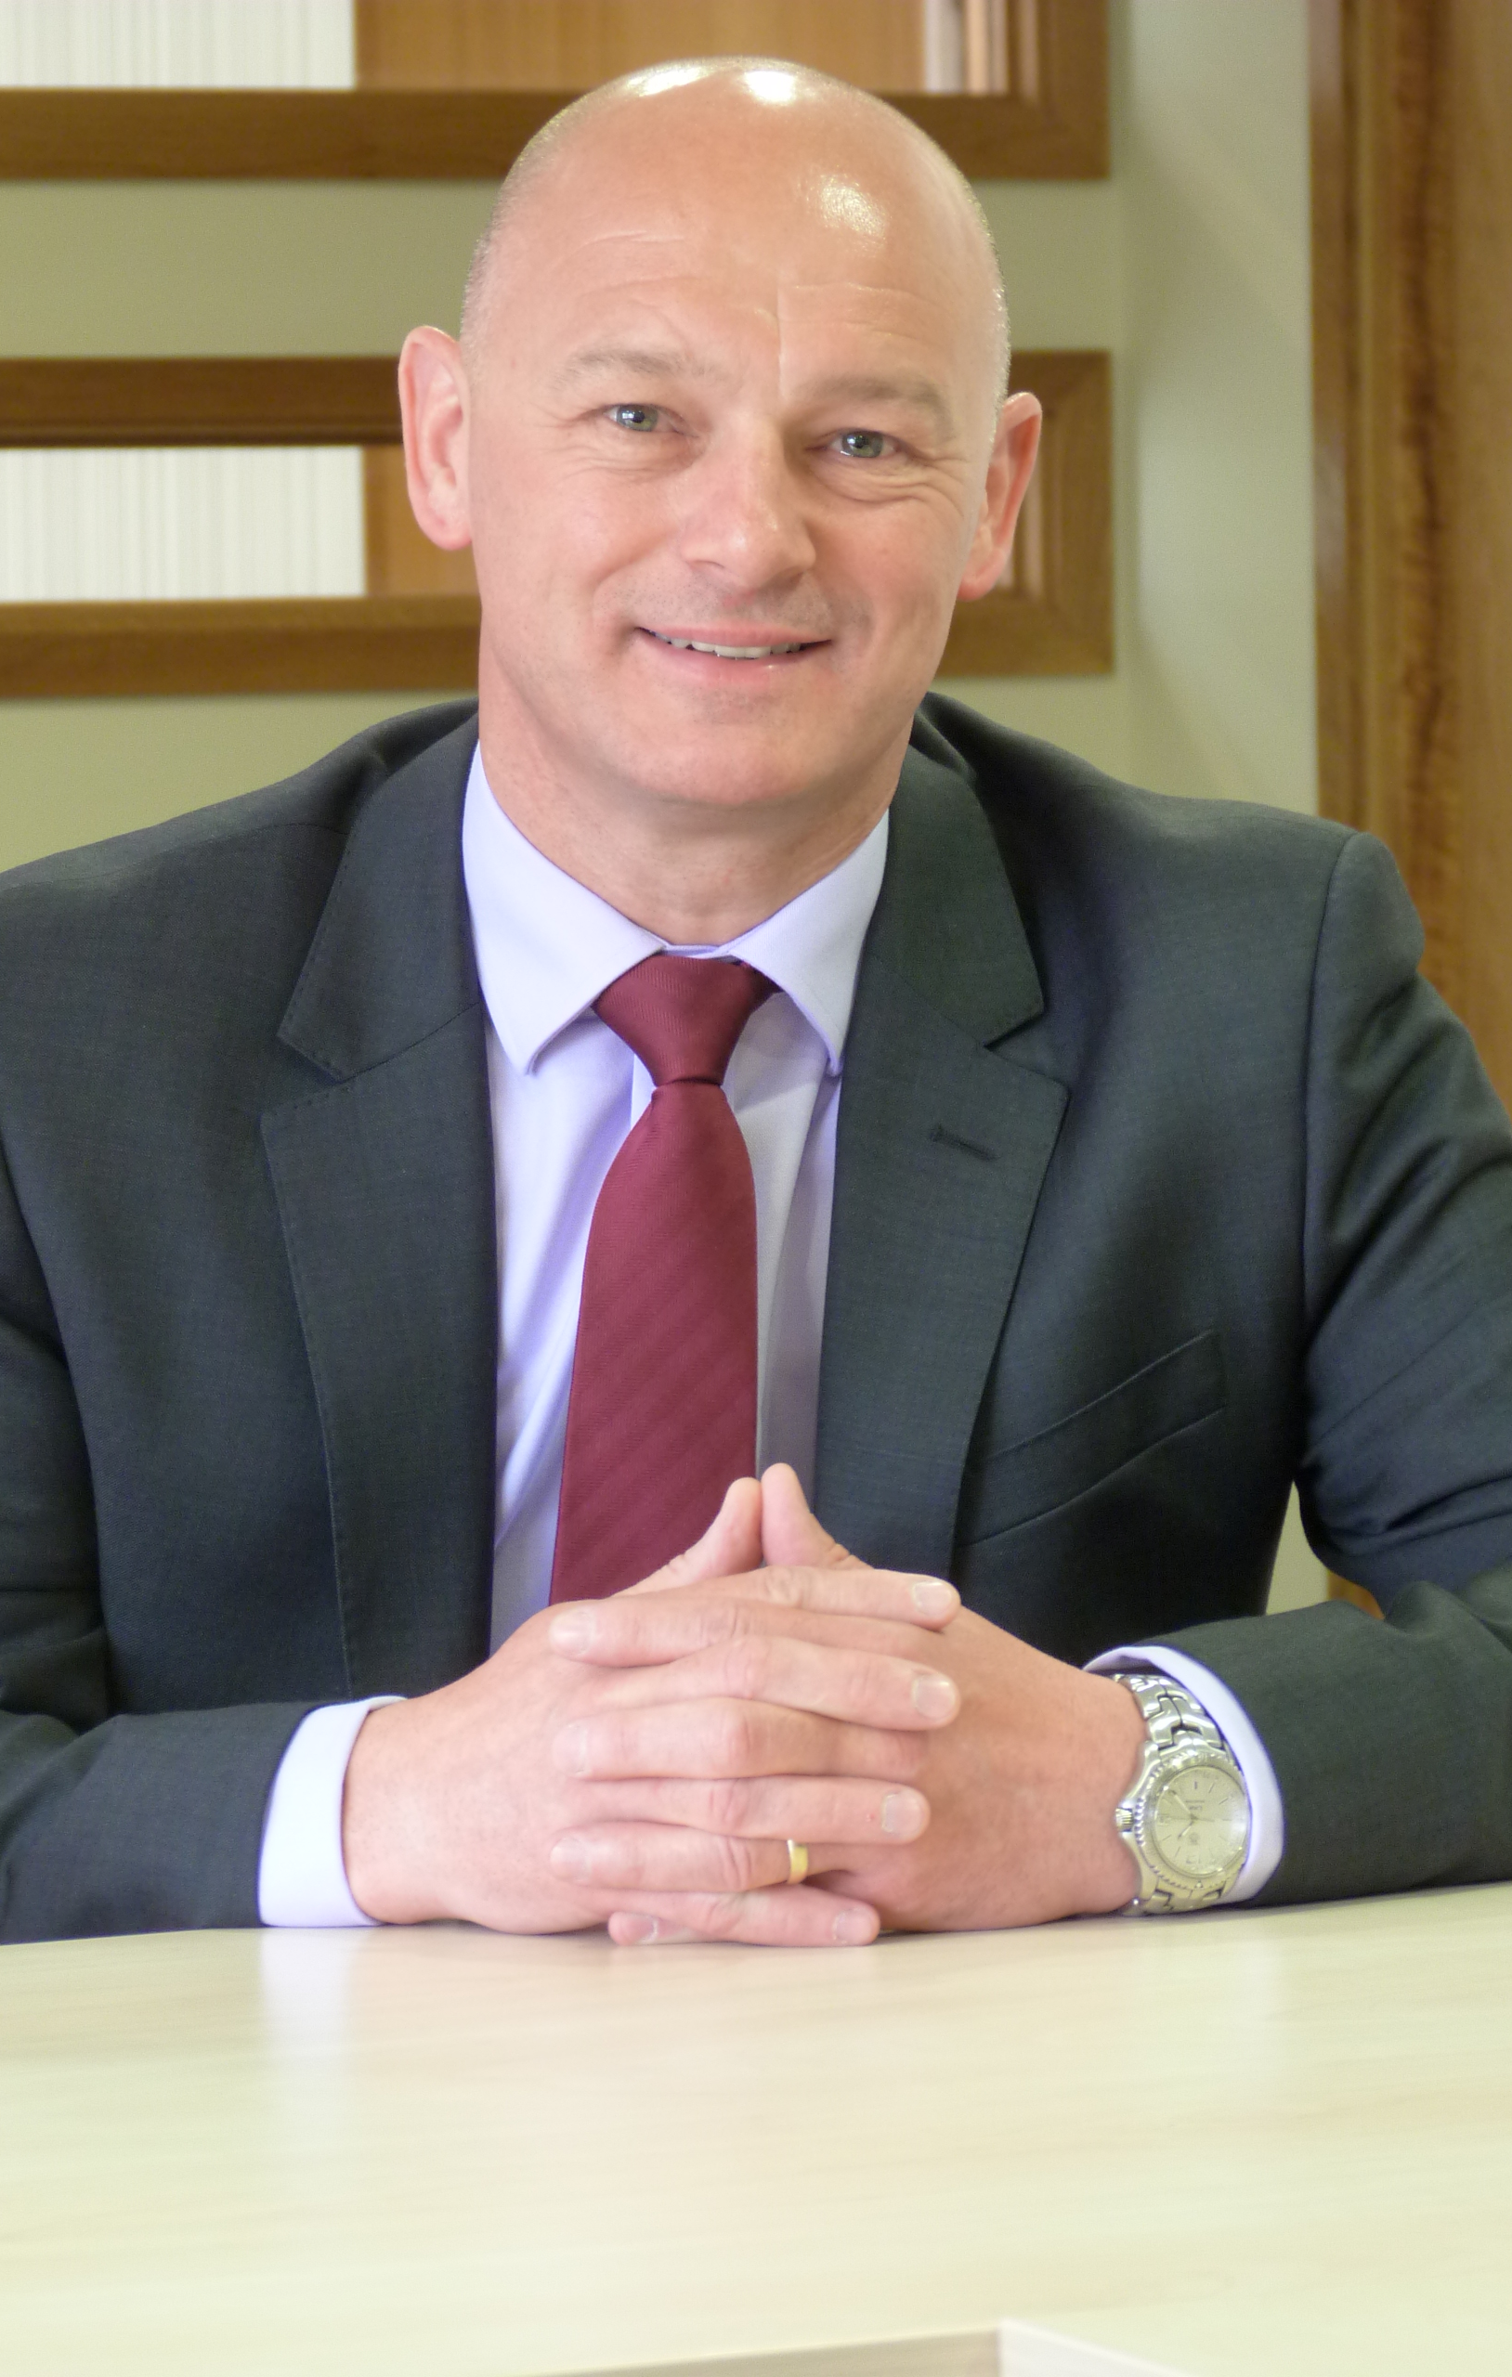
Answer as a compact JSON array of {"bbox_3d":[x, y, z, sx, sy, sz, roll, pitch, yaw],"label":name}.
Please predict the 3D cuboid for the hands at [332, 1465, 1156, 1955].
[{"bbox_3d":[-0.003,0.134,2.830,0.212,0.121,0.125,-1,5,0],"label":"hands"}]

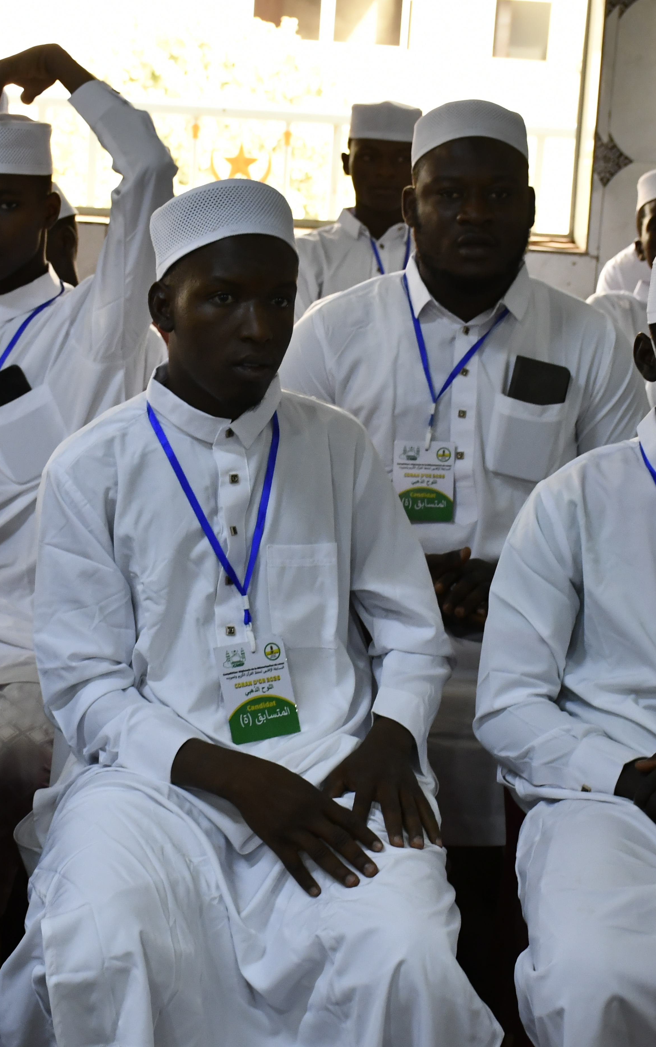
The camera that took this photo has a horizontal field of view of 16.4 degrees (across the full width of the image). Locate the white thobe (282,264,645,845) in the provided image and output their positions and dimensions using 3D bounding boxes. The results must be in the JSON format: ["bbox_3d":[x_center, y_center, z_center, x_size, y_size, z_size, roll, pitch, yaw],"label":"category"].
[{"bbox_3d":[0.195,0.011,3.286,0.560,0.790,0.700,3,11,2],"label":"white thobe"}]

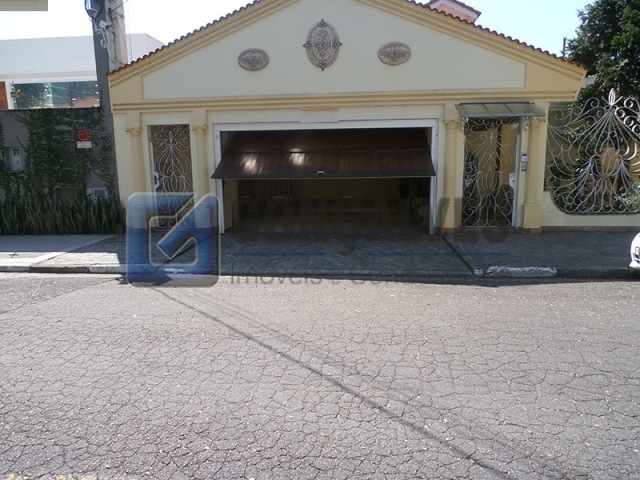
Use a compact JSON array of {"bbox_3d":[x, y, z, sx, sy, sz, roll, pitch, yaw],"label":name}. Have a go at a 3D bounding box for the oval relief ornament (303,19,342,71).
[{"bbox_3d":[0.058,-3.850,8.783,0.796,0.980,0.080,0,10,6],"label":"oval relief ornament"}]

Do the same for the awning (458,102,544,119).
[{"bbox_3d":[3.386,-2.448,8.362,1.493,0.347,0.640,0,10,6],"label":"awning"}]

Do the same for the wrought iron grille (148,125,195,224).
[{"bbox_3d":[-3.277,-1.397,9.842,0.929,2.242,0.060,0,10,6],"label":"wrought iron grille"}]

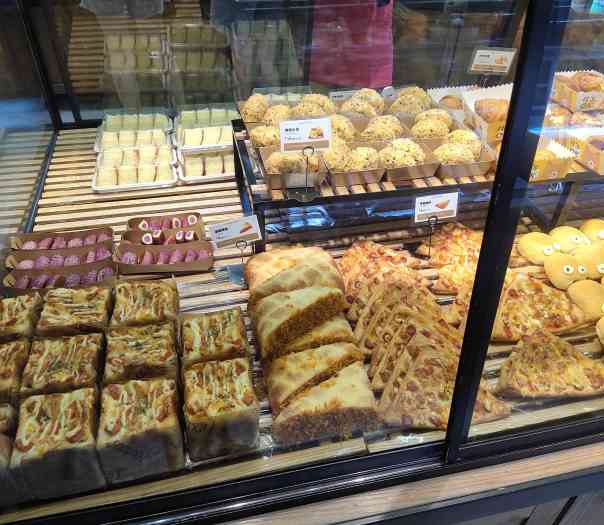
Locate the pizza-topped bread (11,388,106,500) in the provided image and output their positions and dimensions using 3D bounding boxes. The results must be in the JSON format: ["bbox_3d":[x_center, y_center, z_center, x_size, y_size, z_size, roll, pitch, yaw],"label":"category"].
[{"bbox_3d":[-0.294,0.219,0.626,0.092,0.066,0.097,-7,34,-12],"label":"pizza-topped bread"}]

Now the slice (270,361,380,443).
[{"bbox_3d":[0.034,0.208,0.755,0.155,0.070,0.065,-7,44,-10],"label":"slice"}]

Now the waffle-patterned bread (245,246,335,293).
[{"bbox_3d":[-0.023,0.019,0.956,0.155,0.070,0.065,-7,44,-10],"label":"waffle-patterned bread"}]

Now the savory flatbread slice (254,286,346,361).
[{"bbox_3d":[0.000,0.090,0.879,0.155,0.072,0.065,-13,45,-16],"label":"savory flatbread slice"}]

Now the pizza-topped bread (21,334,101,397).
[{"bbox_3d":[-0.353,0.175,0.769,0.098,0.075,0.095,-7,44,-10],"label":"pizza-topped bread"}]

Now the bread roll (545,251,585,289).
[{"bbox_3d":[0.502,0.017,0.964,0.075,0.058,0.076,-7,34,-12],"label":"bread roll"}]

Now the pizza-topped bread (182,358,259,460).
[{"bbox_3d":[-0.107,0.191,0.674,0.092,0.066,0.097,-7,34,-12],"label":"pizza-topped bread"}]

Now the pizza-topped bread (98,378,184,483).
[{"bbox_3d":[-0.202,0.208,0.646,0.092,0.066,0.097,-7,34,-12],"label":"pizza-topped bread"}]

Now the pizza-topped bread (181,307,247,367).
[{"bbox_3d":[-0.140,0.137,0.819,0.094,0.075,0.090,-7,44,-10],"label":"pizza-topped bread"}]

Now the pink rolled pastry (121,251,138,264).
[{"bbox_3d":[-0.339,-0.009,0.995,0.032,0.028,0.034,-7,44,-10],"label":"pink rolled pastry"}]

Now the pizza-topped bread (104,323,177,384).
[{"bbox_3d":[-0.228,0.150,0.735,0.092,0.066,0.097,-7,34,-12],"label":"pizza-topped bread"}]

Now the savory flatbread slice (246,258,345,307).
[{"bbox_3d":[-0.012,0.055,0.917,0.155,0.070,0.065,-11,44,-14],"label":"savory flatbread slice"}]

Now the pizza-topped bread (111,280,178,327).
[{"bbox_3d":[-0.249,0.091,0.825,0.092,0.066,0.097,-7,34,-12],"label":"pizza-topped bread"}]

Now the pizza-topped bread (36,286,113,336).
[{"bbox_3d":[-0.352,0.101,0.808,0.092,0.066,0.097,-7,34,-12],"label":"pizza-topped bread"}]

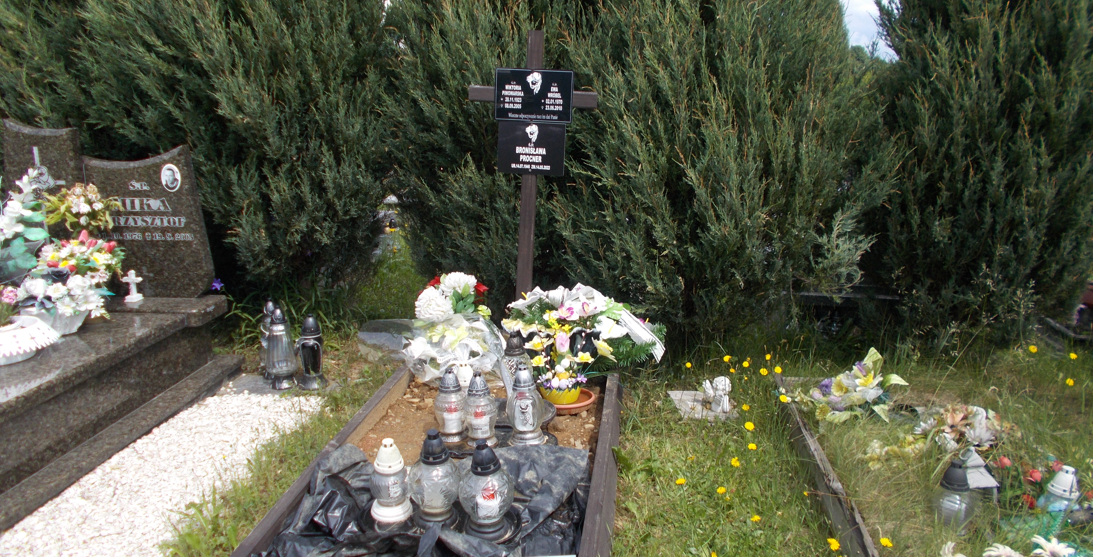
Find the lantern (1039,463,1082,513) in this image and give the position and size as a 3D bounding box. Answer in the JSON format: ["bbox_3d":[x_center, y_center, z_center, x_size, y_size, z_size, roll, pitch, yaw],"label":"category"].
[{"bbox_3d":[1.484,0.649,2.384,0.130,0.225,0.130,11,12,4],"label":"lantern"}]

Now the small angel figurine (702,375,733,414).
[{"bbox_3d":[0.715,0.485,3.430,0.115,0.148,0.105,12,17,39],"label":"small angel figurine"}]

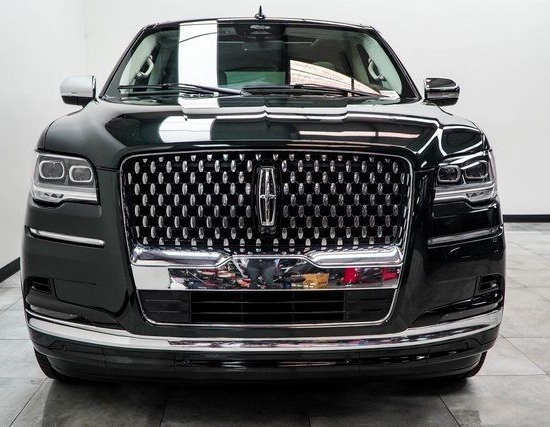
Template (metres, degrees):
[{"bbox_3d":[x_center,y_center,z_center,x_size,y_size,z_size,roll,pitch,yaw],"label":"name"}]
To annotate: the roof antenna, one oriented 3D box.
[{"bbox_3d":[-0.101,-1.355,4.085,0.080,0.085,0.160,0,9,-3],"label":"roof antenna"}]

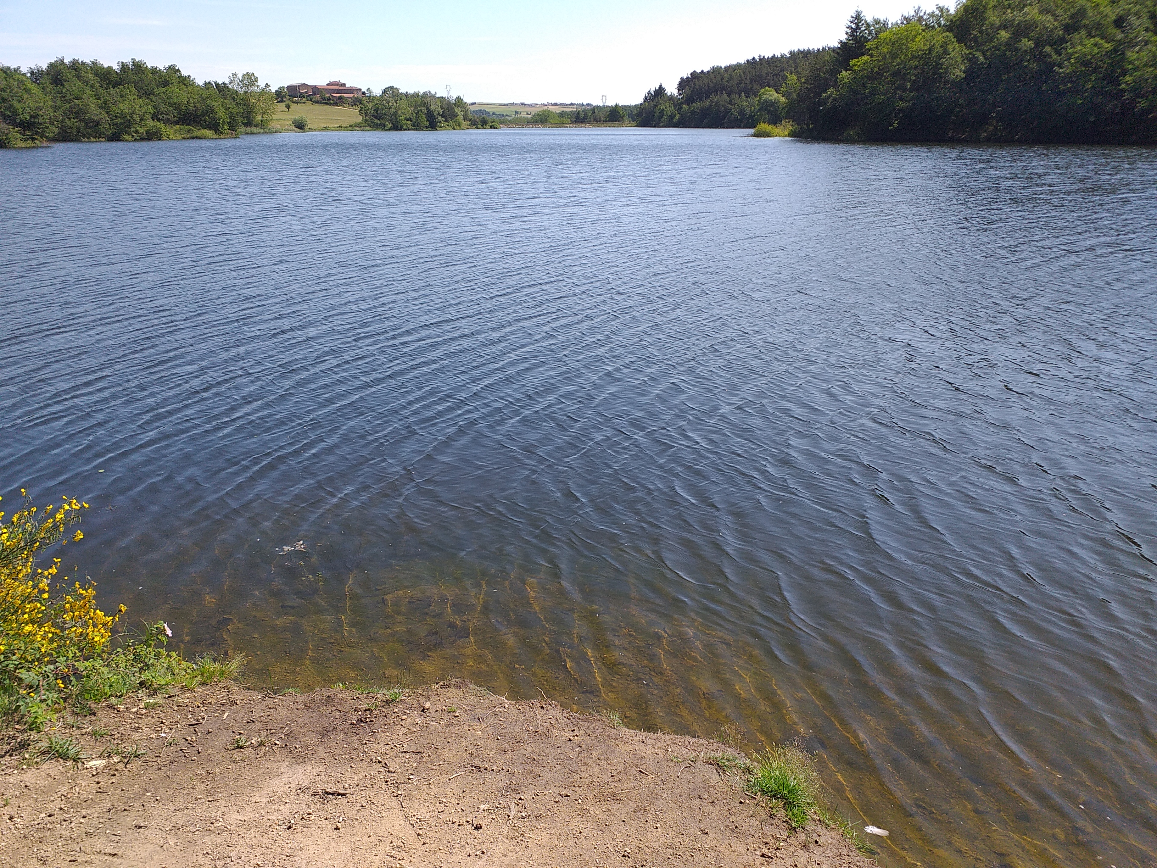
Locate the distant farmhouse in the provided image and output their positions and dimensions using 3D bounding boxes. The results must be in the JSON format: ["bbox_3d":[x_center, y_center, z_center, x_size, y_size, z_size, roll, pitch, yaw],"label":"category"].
[{"bbox_3d":[-139.796,-189.474,480.000,36.000,10.000,22.000,-12,23,-31],"label":"distant farmhouse"}]

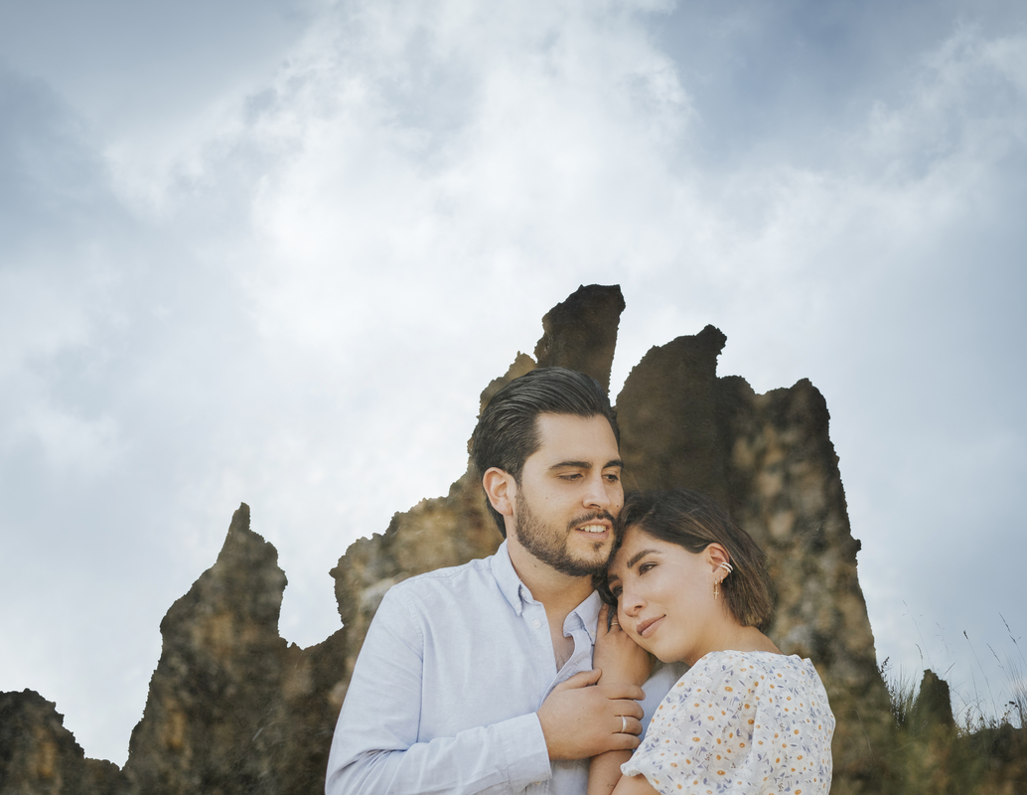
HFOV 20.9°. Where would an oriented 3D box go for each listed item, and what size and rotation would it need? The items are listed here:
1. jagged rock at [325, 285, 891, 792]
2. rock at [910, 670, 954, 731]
[{"bbox_3d":[0.405,0.636,12.000,2.400,2.250,1.400,0,-6,0],"label":"jagged rock"},{"bbox_3d":[1.802,1.314,12.000,0.190,0.270,0.160,0,-6,0],"label":"rock"}]

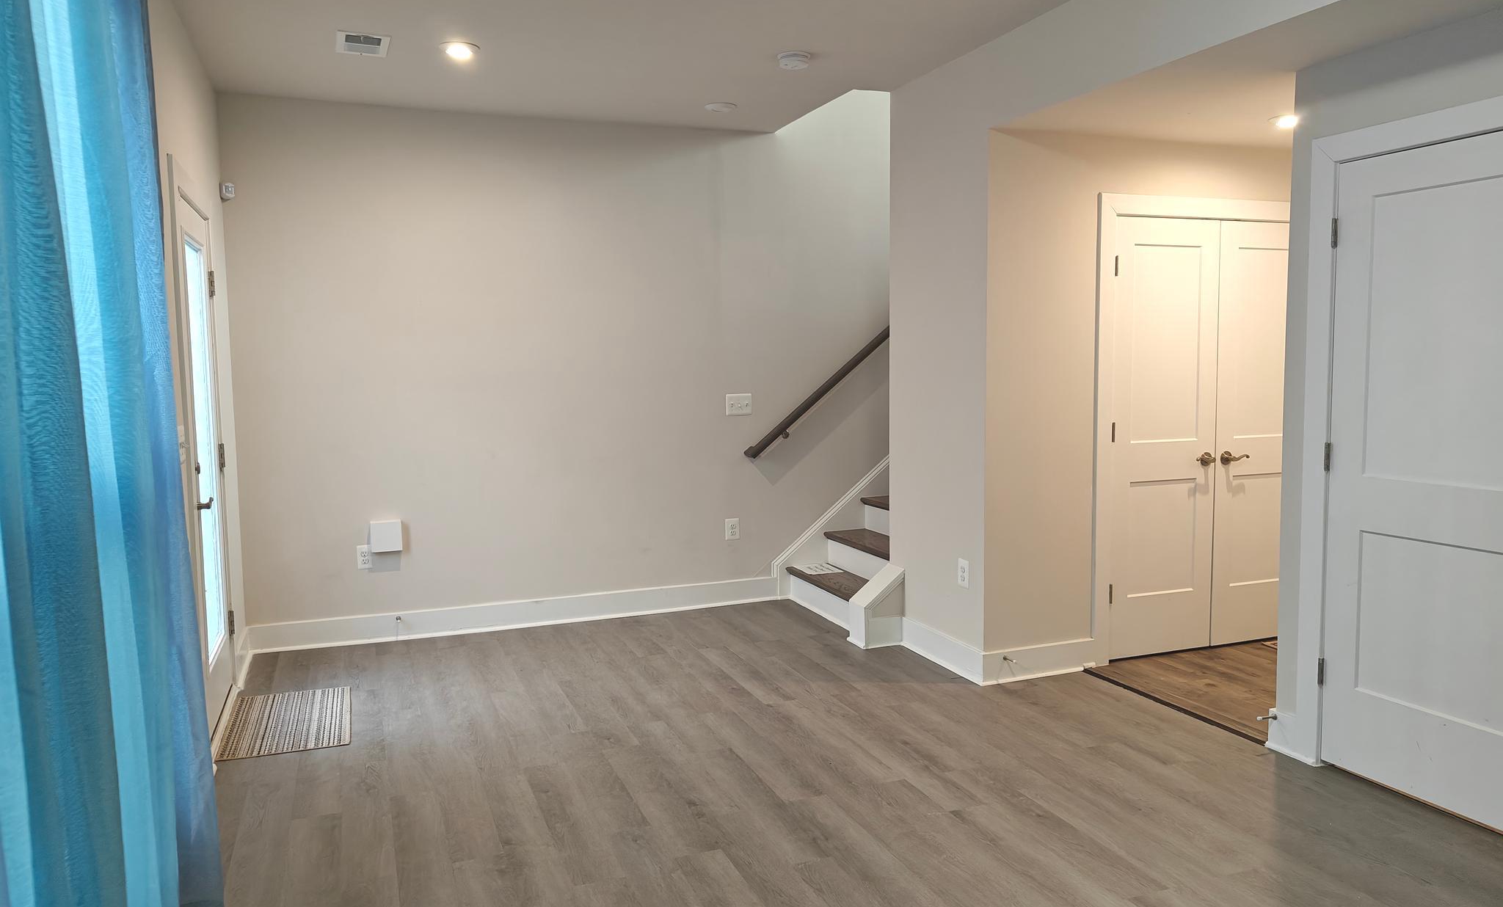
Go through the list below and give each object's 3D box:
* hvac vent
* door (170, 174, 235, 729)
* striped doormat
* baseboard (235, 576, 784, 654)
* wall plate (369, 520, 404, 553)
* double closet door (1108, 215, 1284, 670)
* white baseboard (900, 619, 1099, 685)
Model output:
[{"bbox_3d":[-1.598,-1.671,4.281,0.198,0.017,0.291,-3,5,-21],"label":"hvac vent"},{"bbox_3d":[-2.186,0.050,4.120,0.054,2.033,0.920,-3,5,-21],"label":"door"},{"bbox_3d":[-1.872,1.077,4.231,0.460,0.010,0.780,-3,5,-21],"label":"striped doormat"},{"bbox_3d":[-1.184,0.872,5.725,2.856,0.139,0.025,-3,5,-21],"label":"baseboard"},{"bbox_3d":[-1.894,0.432,5.409,0.154,0.157,0.040,-3,5,-21],"label":"wall plate"},{"bbox_3d":[2.209,-0.078,4.981,1.191,2.038,0.047,-3,5,-21],"label":"double closet door"},{"bbox_3d":[1.172,0.900,4.982,0.640,0.141,0.715,-3,5,-21],"label":"white baseboard"}]

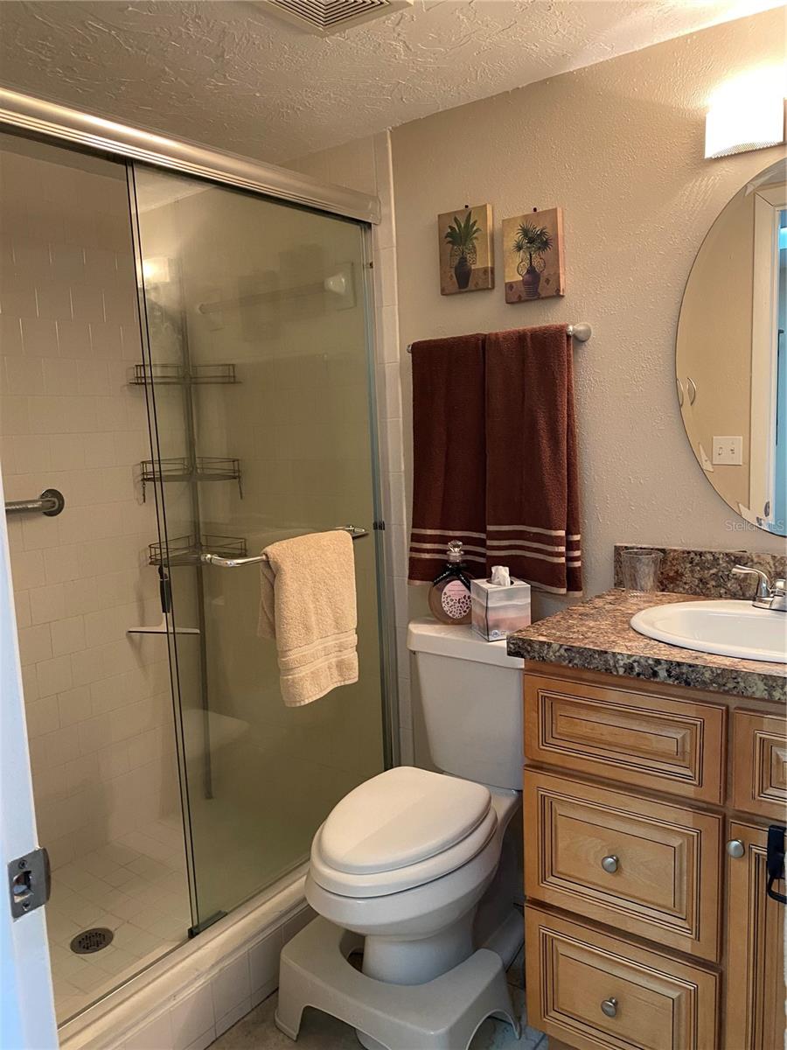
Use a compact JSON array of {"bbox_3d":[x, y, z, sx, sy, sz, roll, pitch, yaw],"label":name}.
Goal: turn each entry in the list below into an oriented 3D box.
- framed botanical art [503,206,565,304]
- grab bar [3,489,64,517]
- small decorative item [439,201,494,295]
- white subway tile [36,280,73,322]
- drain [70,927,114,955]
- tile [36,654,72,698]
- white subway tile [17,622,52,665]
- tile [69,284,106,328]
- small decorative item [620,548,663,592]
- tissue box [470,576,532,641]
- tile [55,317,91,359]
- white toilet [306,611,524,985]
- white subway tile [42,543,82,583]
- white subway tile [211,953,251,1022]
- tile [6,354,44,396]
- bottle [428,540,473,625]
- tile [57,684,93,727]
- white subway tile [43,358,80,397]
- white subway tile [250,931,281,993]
[{"bbox_3d":[0.333,-0.634,1.875,0.145,0.199,0.026,3,9,37],"label":"framed botanical art"},{"bbox_3d":[-1.098,-0.032,2.072,0.076,0.080,0.550,3,9,37],"label":"grab bar"},{"bbox_3d":[0.182,-0.685,1.981,0.145,0.199,0.026,3,9,37],"label":"small decorative item"},{"bbox_3d":[-0.975,-0.641,2.262,0.009,0.109,0.108,3,9,37],"label":"white subway tile"},{"bbox_3d":[-0.780,1.079,2.044,0.109,0.008,0.109,-3,7,0],"label":"drain"},{"bbox_3d":[-1.002,0.448,2.333,0.009,0.108,0.108,3,9,37],"label":"tile"},{"bbox_3d":[-1.040,0.347,2.276,0.009,0.108,0.108,3,9,37],"label":"white subway tile"},{"bbox_3d":[-0.920,-0.662,2.369,0.009,0.108,0.108,3,9,37],"label":"tile"},{"bbox_3d":[0.574,0.115,1.826,0.091,0.097,0.091,3,9,37],"label":"small decorative item"},{"bbox_3d":[0.269,0.208,1.970,0.112,0.128,0.112,-4,8,-14],"label":"tissue box"},{"bbox_3d":[-0.941,-0.544,2.315,0.009,0.109,0.108,3,9,37],"label":"tile"},{"bbox_3d":[0.059,0.703,1.841,0.420,0.797,0.690,3,9,37],"label":"white toilet"},{"bbox_3d":[-0.977,0.112,2.316,0.009,0.109,0.108,3,9,37],"label":"white subway tile"},{"bbox_3d":[-0.372,1.054,1.803,0.009,0.110,0.108,3,9,37],"label":"white subway tile"},{"bbox_3d":[-1.034,-0.416,2.200,0.009,0.109,0.108,3,9,37],"label":"tile"},{"bbox_3d":[0.163,0.153,2.075,0.138,0.218,0.070,-2,8,4],"label":"bottle"},{"bbox_3d":[-0.965,0.549,2.389,0.009,0.108,0.108,3,9,37],"label":"tile"},{"bbox_3d":[-0.975,-0.431,2.312,0.009,0.108,0.108,3,9,37],"label":"white subway tile"},{"bbox_3d":[-0.303,1.025,1.865,0.009,0.110,0.110,3,9,37],"label":"white subway tile"}]

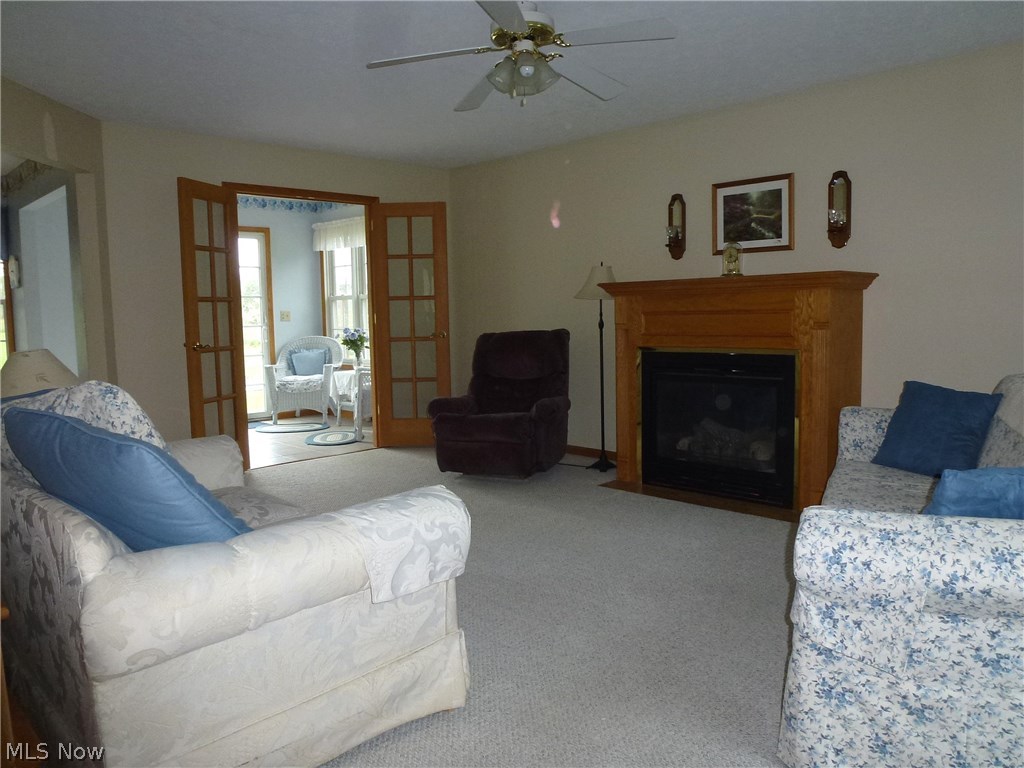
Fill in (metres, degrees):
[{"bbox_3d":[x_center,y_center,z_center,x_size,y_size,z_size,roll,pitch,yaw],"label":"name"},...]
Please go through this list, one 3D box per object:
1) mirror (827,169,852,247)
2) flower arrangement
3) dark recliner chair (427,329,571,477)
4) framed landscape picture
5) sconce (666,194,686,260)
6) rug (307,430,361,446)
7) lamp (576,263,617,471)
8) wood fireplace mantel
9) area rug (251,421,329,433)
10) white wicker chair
[{"bbox_3d":[1.867,-1.003,4.079,0.130,0.440,0.100,4,8,43],"label":"mirror"},{"bbox_3d":[-1.654,-0.380,7.467,0.330,0.440,0.310,-1,6,0],"label":"flower arrangement"},{"bbox_3d":[-0.044,0.117,5.175,0.840,0.985,0.880,1,6,20],"label":"dark recliner chair"},{"bbox_3d":[1.502,-1.058,4.469,0.540,0.460,0.025,4,8,43],"label":"framed landscape picture"},{"bbox_3d":[1.101,-1.059,4.795,0.130,0.440,0.100,4,8,43],"label":"sconce"},{"bbox_3d":[-1.639,0.500,6.573,0.530,0.012,0.780,-3,6,-13],"label":"rug"},{"bbox_3d":[0.645,-0.128,5.085,0.390,1.465,0.390,-1,6,0],"label":"lamp"},{"bbox_3d":[1.314,0.023,4.294,1.460,1.296,0.710,4,8,43],"label":"wood fireplace mantel"},{"bbox_3d":[-2.230,0.448,7.209,0.770,0.012,0.540,-2,6,-2],"label":"area rug"},{"bbox_3d":[-2.222,-0.055,7.730,0.730,0.905,0.700,-1,6,1],"label":"white wicker chair"}]

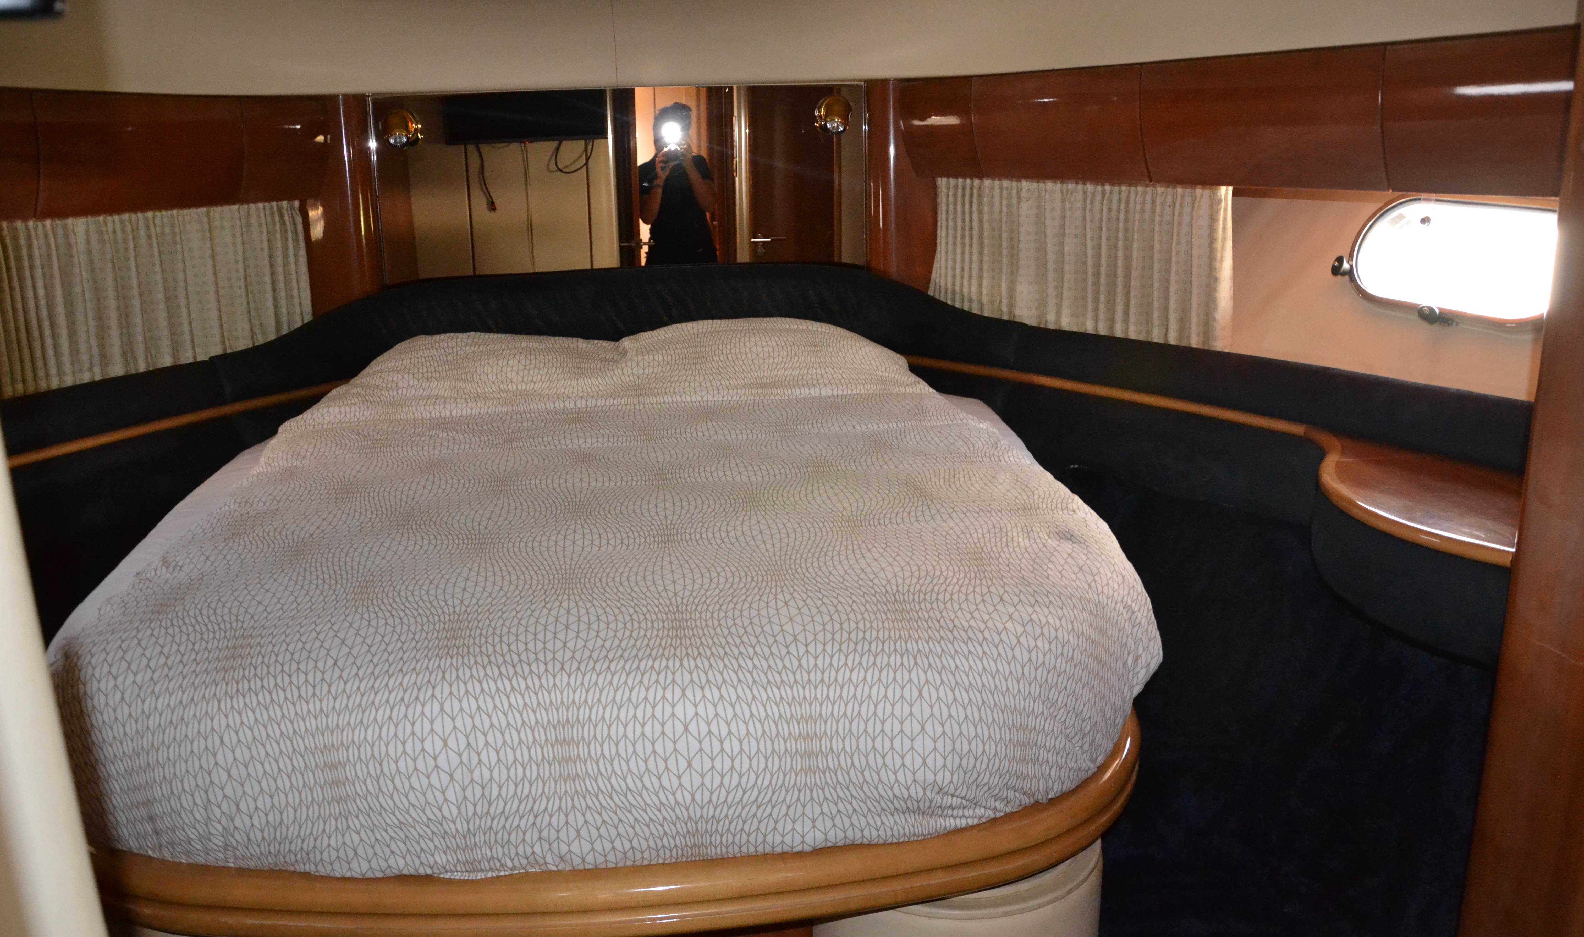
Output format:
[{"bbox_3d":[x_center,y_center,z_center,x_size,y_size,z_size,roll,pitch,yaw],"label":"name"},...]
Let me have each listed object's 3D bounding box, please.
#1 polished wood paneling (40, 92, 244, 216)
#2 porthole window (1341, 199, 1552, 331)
[{"bbox_3d":[-1.347,-0.657,2.478,0.060,0.236,0.488,5,17,23],"label":"polished wood paneling"},{"bbox_3d":[1.118,-0.354,2.002,0.060,0.205,0.410,1,12,-31],"label":"porthole window"}]

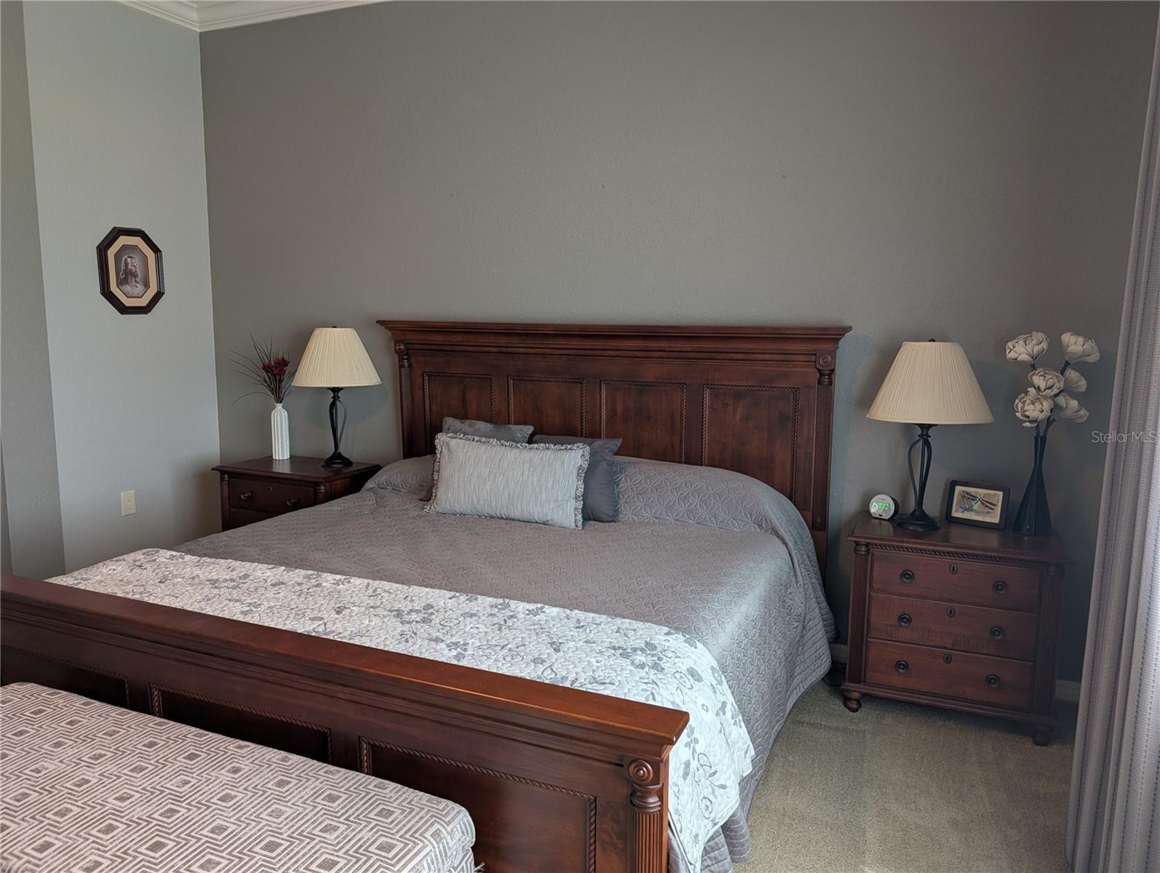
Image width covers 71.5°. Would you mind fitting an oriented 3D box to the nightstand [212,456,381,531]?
[{"bbox_3d":[-1.384,0.465,4.017,0.685,0.650,0.460,4,8,22],"label":"nightstand"}]

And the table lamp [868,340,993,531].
[{"bbox_3d":[1.245,-0.005,2.907,0.415,0.682,0.415,4,8,22],"label":"table lamp"}]

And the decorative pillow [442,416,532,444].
[{"bbox_3d":[-0.396,0.113,3.237,0.410,0.370,0.130,3,-16,17],"label":"decorative pillow"}]

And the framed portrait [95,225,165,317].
[{"bbox_3d":[-2.184,-0.801,3.936,0.030,0.410,0.350,4,8,22],"label":"framed portrait"}]

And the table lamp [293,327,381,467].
[{"bbox_3d":[-1.183,-0.192,3.906,0.415,0.675,0.415,4,8,22],"label":"table lamp"}]

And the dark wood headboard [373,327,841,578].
[{"bbox_3d":[0.042,0.191,3.577,2.140,1.366,0.130,4,8,22],"label":"dark wood headboard"}]

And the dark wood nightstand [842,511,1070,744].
[{"bbox_3d":[1.318,0.666,2.898,0.685,0.647,0.460,4,8,22],"label":"dark wood nightstand"}]

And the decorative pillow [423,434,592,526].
[{"bbox_3d":[-0.272,0.158,2.954,0.616,0.297,0.130,3,-12,17],"label":"decorative pillow"}]

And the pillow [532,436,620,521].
[{"bbox_3d":[-0.019,0.157,2.998,0.360,0.340,0.140,3,-13,12],"label":"pillow"}]

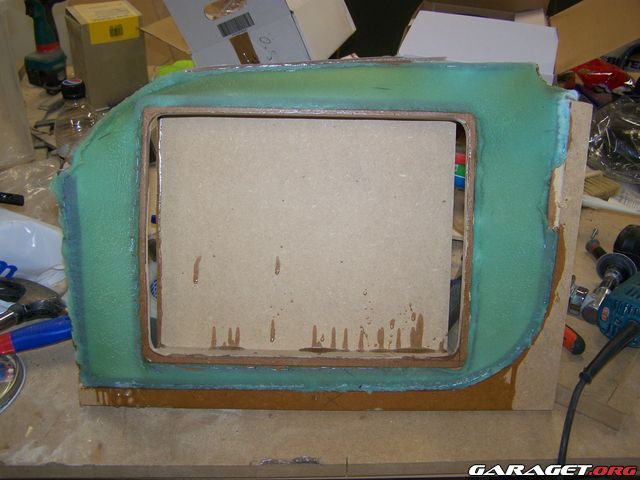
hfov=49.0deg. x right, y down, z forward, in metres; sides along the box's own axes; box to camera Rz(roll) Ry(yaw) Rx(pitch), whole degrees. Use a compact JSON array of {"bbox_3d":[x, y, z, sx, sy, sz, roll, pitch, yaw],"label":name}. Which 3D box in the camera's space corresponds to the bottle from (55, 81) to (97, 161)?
[{"bbox_3d":[-0.333,-0.114,0.997,0.066,0.225,0.066,1,30,0],"label":"bottle"}]

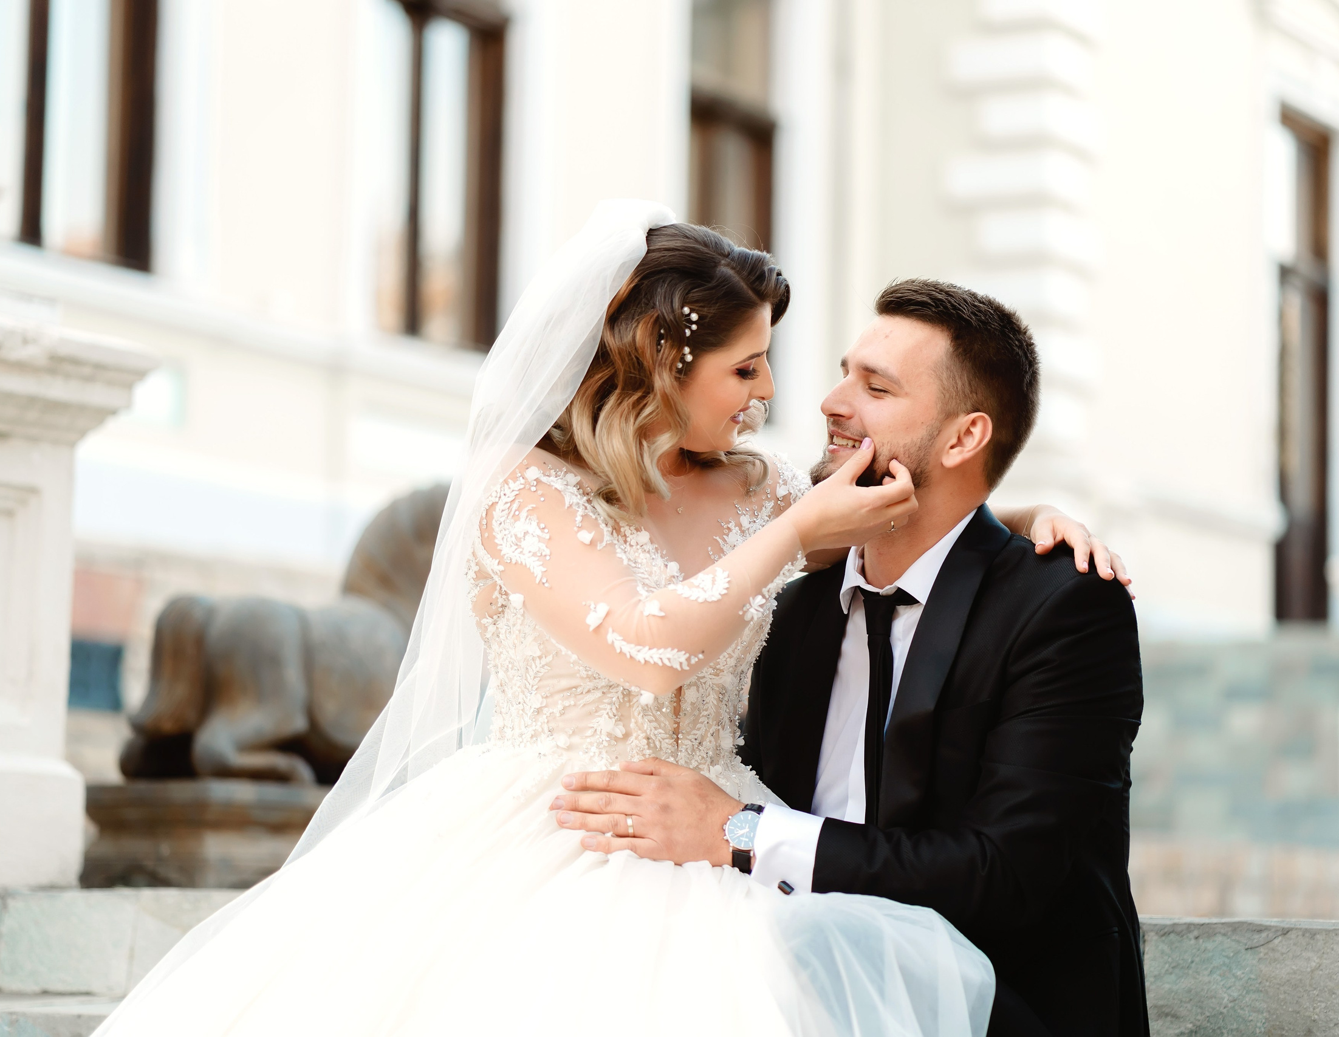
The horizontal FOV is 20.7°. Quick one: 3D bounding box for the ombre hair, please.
[{"bbox_3d":[-0.003,-0.142,3.630,0.240,0.295,0.230,7,-3,21],"label":"ombre hair"}]

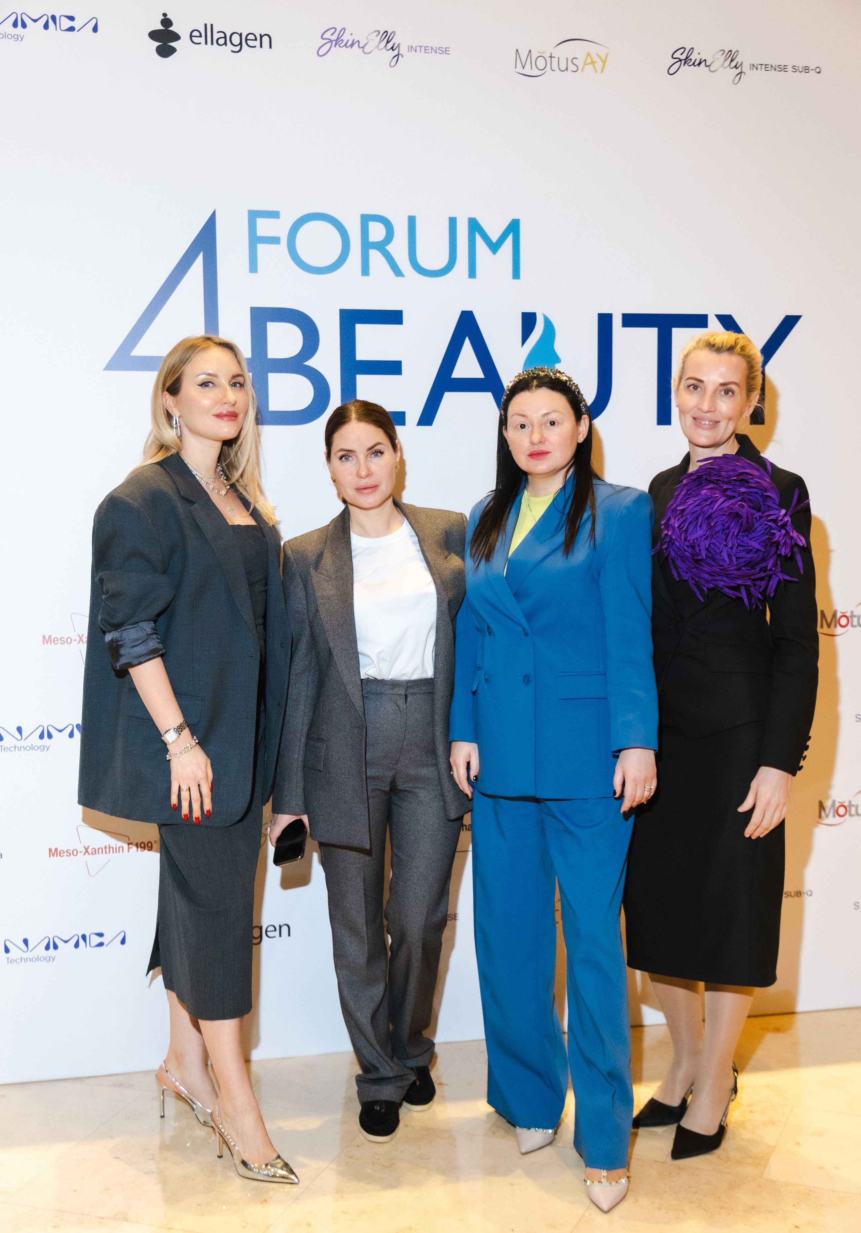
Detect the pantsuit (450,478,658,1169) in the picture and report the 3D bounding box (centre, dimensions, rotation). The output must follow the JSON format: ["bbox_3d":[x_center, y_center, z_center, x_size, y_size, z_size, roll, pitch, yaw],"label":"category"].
[{"bbox_3d":[0.263,0.439,3.127,0.470,1.470,0.380,1,5,22],"label":"pantsuit"}]

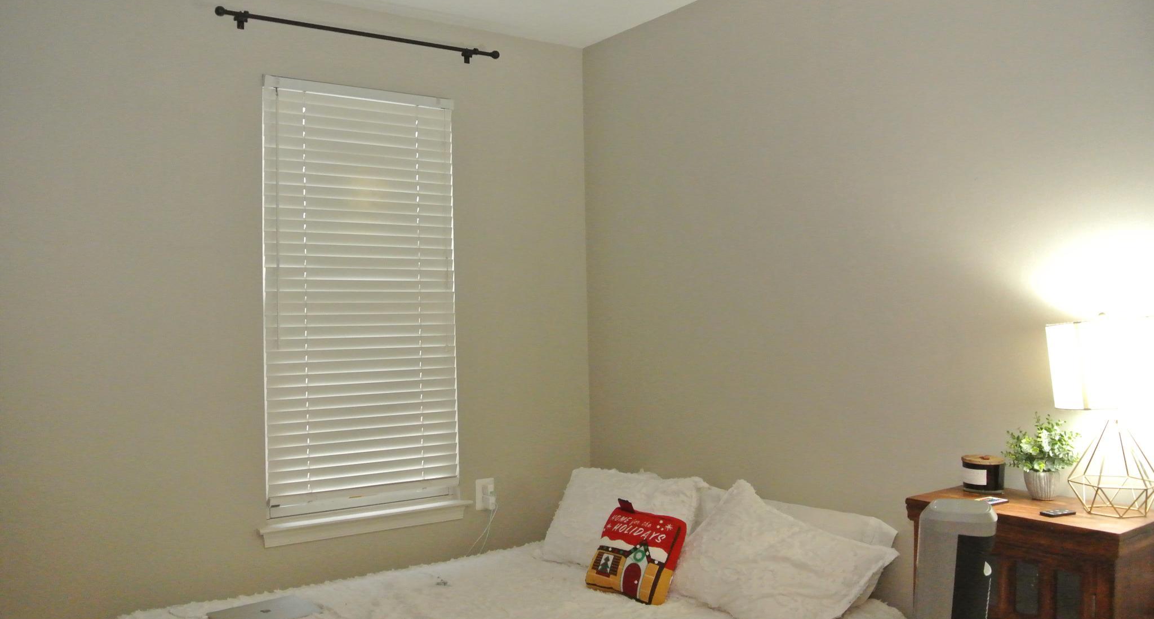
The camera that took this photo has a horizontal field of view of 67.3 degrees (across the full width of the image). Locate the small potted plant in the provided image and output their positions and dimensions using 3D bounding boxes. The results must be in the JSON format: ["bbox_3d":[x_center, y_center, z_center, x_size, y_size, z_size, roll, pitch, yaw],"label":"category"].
[{"bbox_3d":[1.188,0.372,2.216,0.189,0.217,0.179,-1,-1,28],"label":"small potted plant"}]

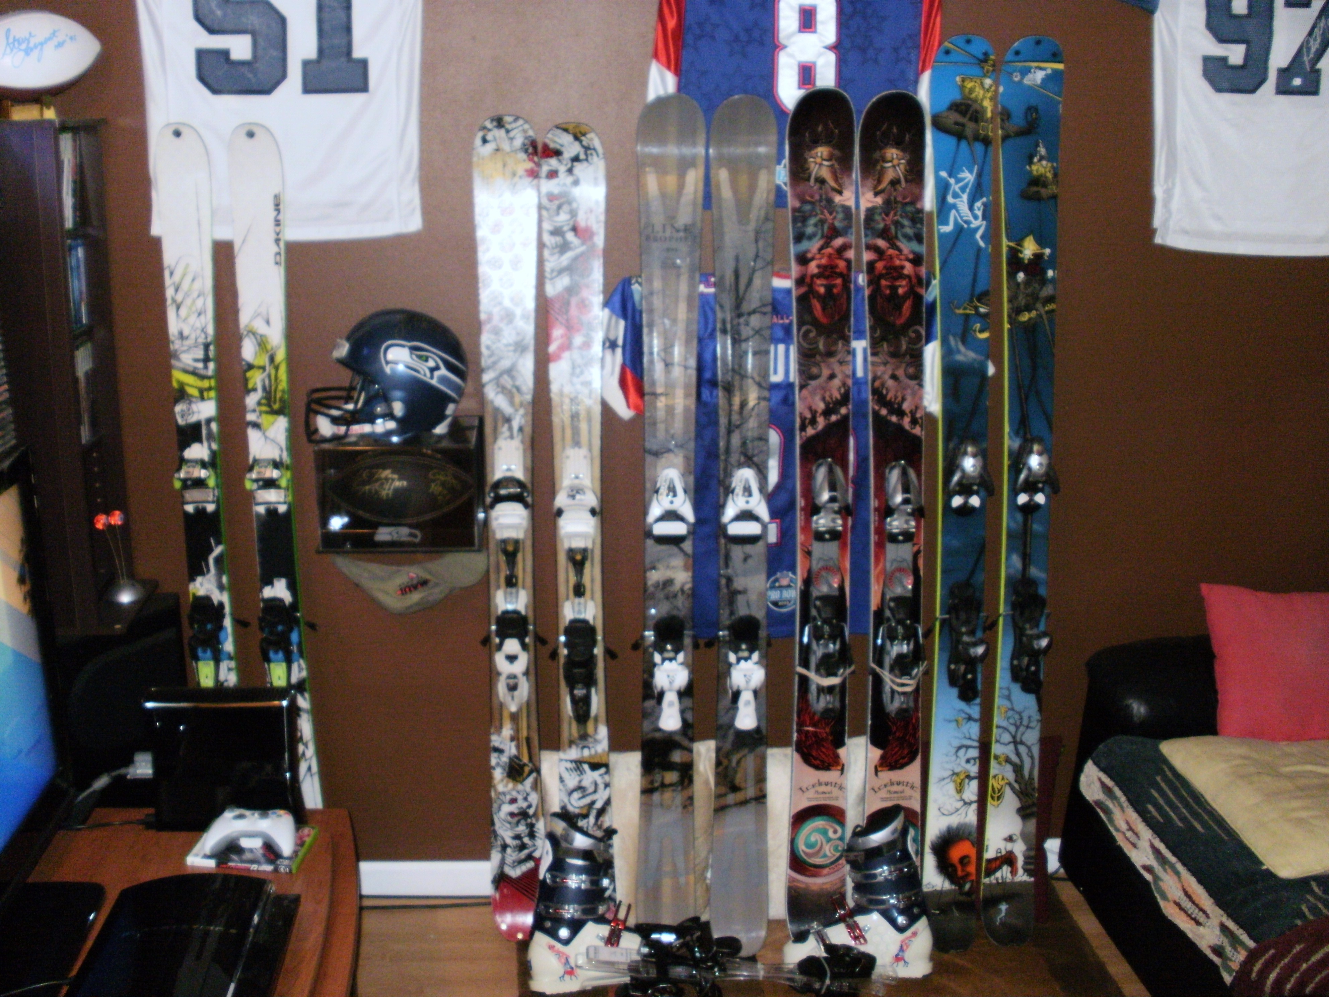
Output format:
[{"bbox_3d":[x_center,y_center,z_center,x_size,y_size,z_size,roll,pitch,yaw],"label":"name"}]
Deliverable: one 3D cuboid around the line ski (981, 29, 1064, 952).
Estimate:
[{"bbox_3d":[0.729,0.022,2.840,0.130,1.880,0.110,0,6,-3],"label":"line ski"}]

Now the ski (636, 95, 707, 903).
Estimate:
[{"bbox_3d":[0.009,0.086,2.816,0.138,1.781,0.090,0,6,-4],"label":"ski"}]

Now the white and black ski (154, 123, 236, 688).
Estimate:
[{"bbox_3d":[-0.930,0.107,2.825,0.118,1.700,0.105,-1,9,-3],"label":"white and black ski"}]

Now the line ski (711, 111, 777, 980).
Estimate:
[{"bbox_3d":[0.158,0.088,2.815,0.138,1.780,0.090,-1,5,-4],"label":"line ski"}]

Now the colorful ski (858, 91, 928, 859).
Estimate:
[{"bbox_3d":[0.473,0.078,2.837,0.140,1.789,0.090,-1,5,-4],"label":"colorful ski"}]

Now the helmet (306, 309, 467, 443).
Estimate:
[{"bbox_3d":[-0.544,-0.239,2.710,0.318,0.262,0.235,-1,13,-3],"label":"helmet"}]

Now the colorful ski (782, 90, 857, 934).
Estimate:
[{"bbox_3d":[0.324,0.076,2.831,0.140,1.793,0.090,-1,5,-4],"label":"colorful ski"}]

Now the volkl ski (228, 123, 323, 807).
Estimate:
[{"bbox_3d":[-0.788,0.121,2.802,0.110,1.715,0.085,-1,8,-4],"label":"volkl ski"}]

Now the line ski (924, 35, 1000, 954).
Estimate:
[{"bbox_3d":[0.603,0.025,2.830,0.130,1.880,0.110,-1,6,-3],"label":"line ski"}]

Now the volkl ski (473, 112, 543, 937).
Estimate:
[{"bbox_3d":[-0.313,0.098,2.838,0.135,1.720,0.110,0,8,-3],"label":"volkl ski"}]

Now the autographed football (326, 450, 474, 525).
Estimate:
[{"bbox_3d":[-0.506,-0.022,2.660,0.282,0.162,0.162,-1,14,-4],"label":"autographed football"}]

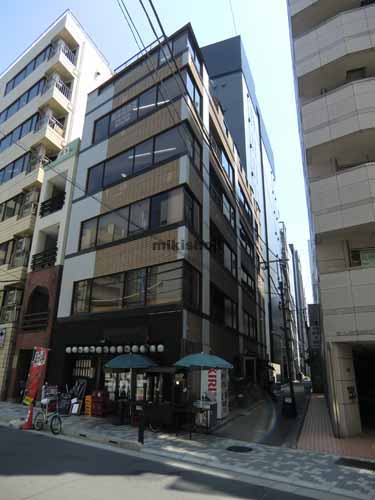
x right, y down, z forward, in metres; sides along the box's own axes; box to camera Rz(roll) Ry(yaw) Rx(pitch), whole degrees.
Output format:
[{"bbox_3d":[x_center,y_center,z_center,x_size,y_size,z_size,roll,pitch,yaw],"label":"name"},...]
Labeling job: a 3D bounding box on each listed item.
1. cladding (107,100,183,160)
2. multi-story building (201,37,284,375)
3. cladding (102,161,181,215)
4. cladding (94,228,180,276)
[{"bbox_3d":[-2.212,-5.702,16.905,4.910,1.310,0.220,-13,-23,35],"label":"cladding"},{"bbox_3d":[4.995,-2.441,46.236,11.000,37.853,24.000,-6,-20,21],"label":"multi-story building"},{"bbox_3d":[-2.127,-2.558,14.819,4.500,1.130,0.150,-12,-23,36],"label":"cladding"},{"bbox_3d":[-2.280,0.264,14.827,4.950,1.313,0.220,-13,-23,35],"label":"cladding"}]

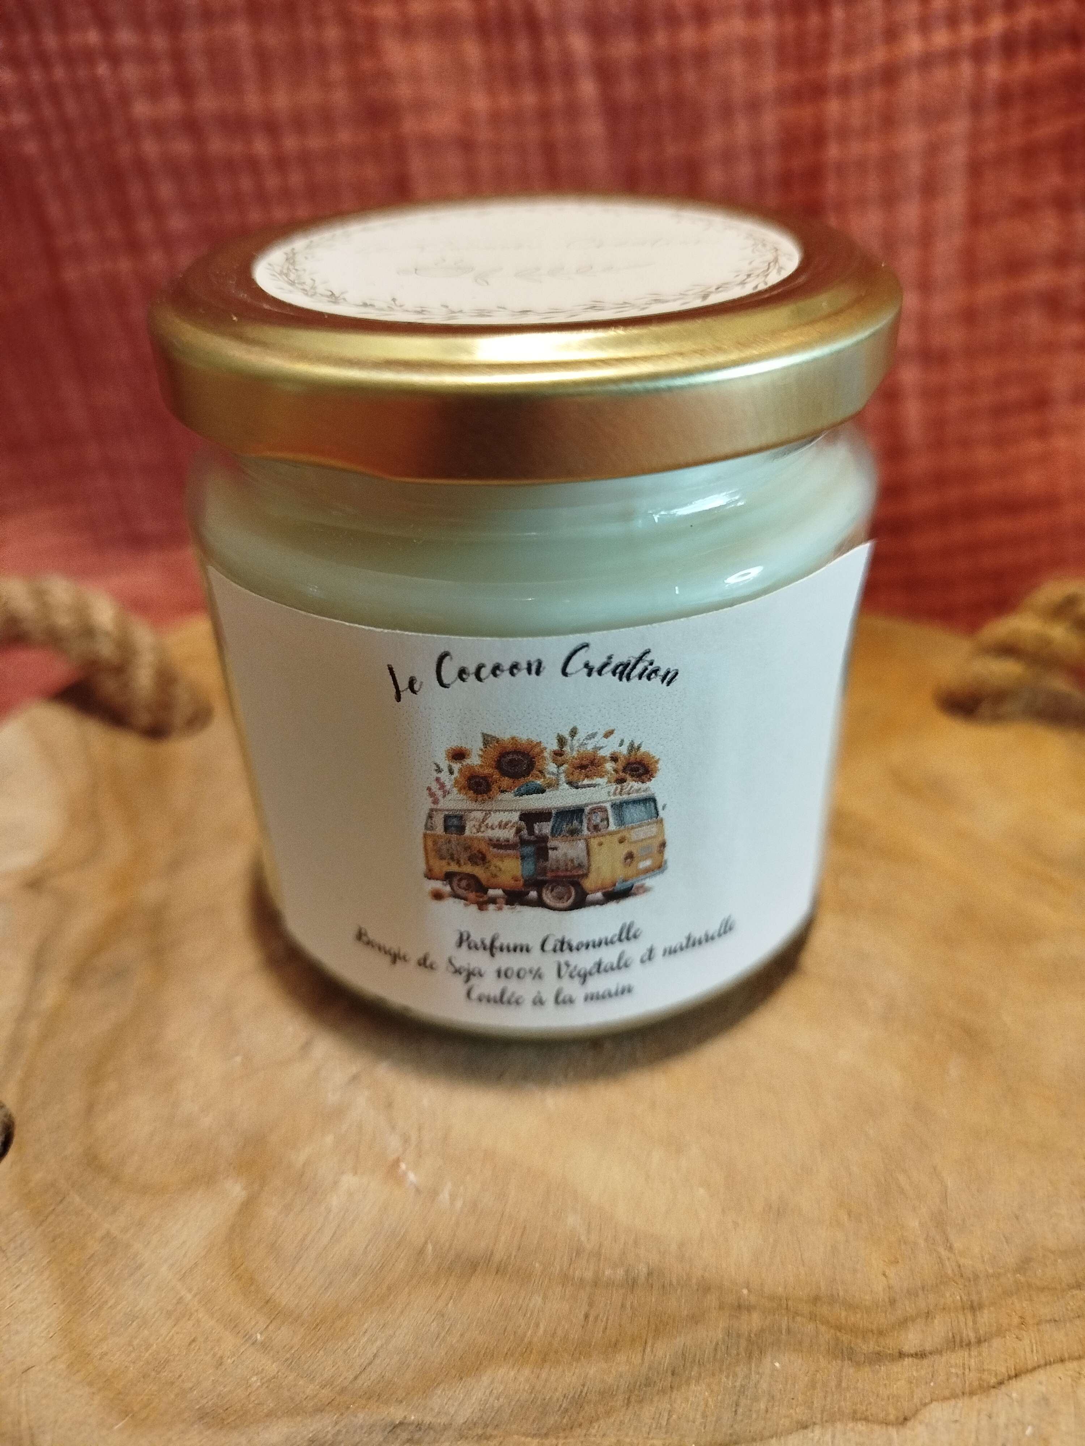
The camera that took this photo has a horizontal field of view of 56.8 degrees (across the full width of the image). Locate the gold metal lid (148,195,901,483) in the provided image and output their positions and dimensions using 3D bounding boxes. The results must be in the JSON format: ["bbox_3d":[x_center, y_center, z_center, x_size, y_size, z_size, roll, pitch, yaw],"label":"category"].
[{"bbox_3d":[-0.002,-0.043,0.101,0.072,0.009,0.072,-1,36,1],"label":"gold metal lid"}]

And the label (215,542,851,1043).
[{"bbox_3d":[0.000,0.008,0.102,0.065,0.050,0.018,-2,36,0],"label":"label"}]

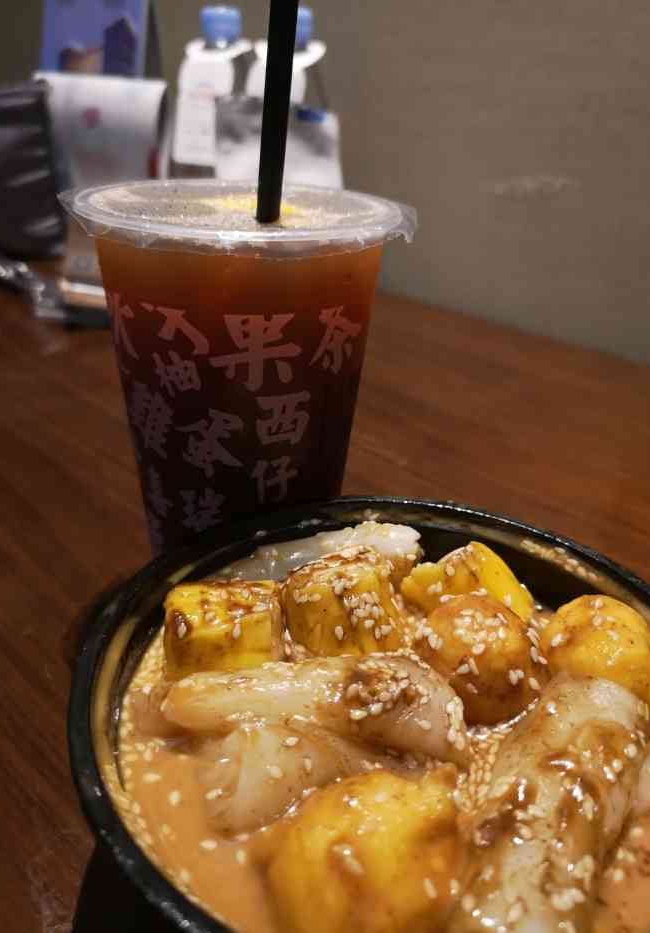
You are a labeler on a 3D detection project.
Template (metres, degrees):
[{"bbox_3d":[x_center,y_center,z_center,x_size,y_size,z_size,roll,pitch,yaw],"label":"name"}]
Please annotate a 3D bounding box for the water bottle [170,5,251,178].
[{"bbox_3d":[-0.085,-0.252,0.614,0.064,0.230,0.064,-1,28,-8],"label":"water bottle"}]

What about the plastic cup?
[{"bbox_3d":[-0.028,-0.011,0.249,0.097,0.150,0.097,2,28,-1],"label":"plastic cup"}]

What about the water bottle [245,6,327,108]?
[{"bbox_3d":[-0.030,-0.236,0.589,0.064,0.230,0.064,1,28,-3],"label":"water bottle"}]

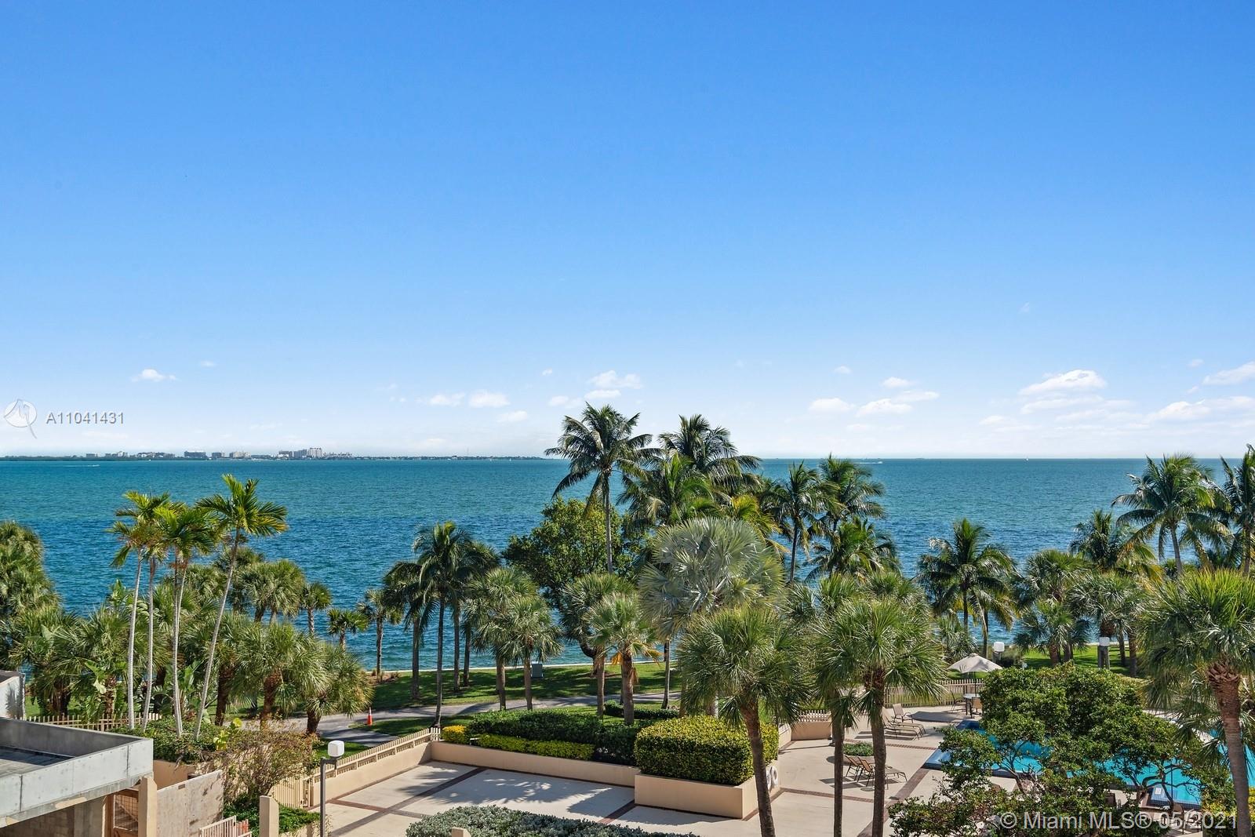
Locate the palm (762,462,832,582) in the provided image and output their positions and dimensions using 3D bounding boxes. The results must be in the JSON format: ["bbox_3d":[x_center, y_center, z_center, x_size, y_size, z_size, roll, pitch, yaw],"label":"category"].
[{"bbox_3d":[9.566,8.200,69.000,4.000,11.470,4.000,0,-2,0],"label":"palm"}]

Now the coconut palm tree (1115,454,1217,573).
[{"bbox_3d":[30.002,8.112,67.770,5.740,12.250,5.700,0,-2,0],"label":"coconut palm tree"}]

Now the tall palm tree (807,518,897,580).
[{"bbox_3d":[12.726,9.942,68.710,5.100,8.650,5.200,0,-2,0],"label":"tall palm tree"}]

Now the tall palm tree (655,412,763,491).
[{"bbox_3d":[4.053,7.019,61.364,5.326,14.590,5.326,0,-2,4],"label":"tall palm tree"}]

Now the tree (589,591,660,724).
[{"bbox_3d":[-0.150,10.526,53.500,3.100,5.886,3.100,0,-2,0],"label":"tree"}]

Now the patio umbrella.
[{"bbox_3d":[15.492,11.773,54.300,2.400,2.660,2.400,0,-2,0],"label":"patio umbrella"}]

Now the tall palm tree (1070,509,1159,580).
[{"bbox_3d":[28.758,9.854,71.715,5.270,9.020,5.200,0,-2,0],"label":"tall palm tree"}]

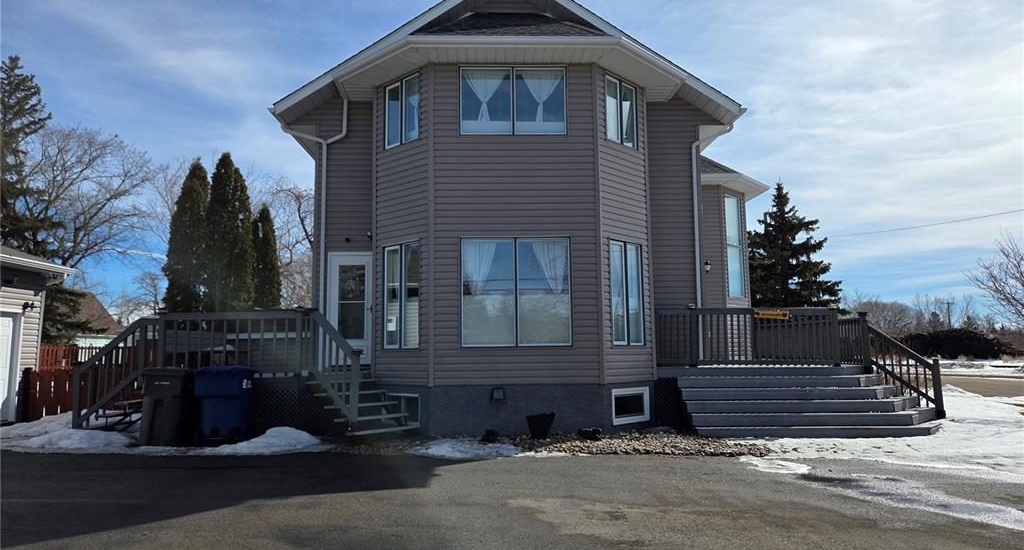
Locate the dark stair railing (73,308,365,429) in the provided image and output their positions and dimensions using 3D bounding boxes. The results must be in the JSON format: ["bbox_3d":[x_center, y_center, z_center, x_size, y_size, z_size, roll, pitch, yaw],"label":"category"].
[{"bbox_3d":[-4.683,1.450,10.560,4.900,1.920,0.950,-1,-7,0],"label":"dark stair railing"}]

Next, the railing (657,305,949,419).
[{"bbox_3d":[5.119,1.587,12.292,5.050,2.000,0.950,-1,-7,0],"label":"railing"}]

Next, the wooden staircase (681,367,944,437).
[{"bbox_3d":[5.124,2.058,11.231,4.400,1.070,2.150,-1,-7,0],"label":"wooden staircase"}]

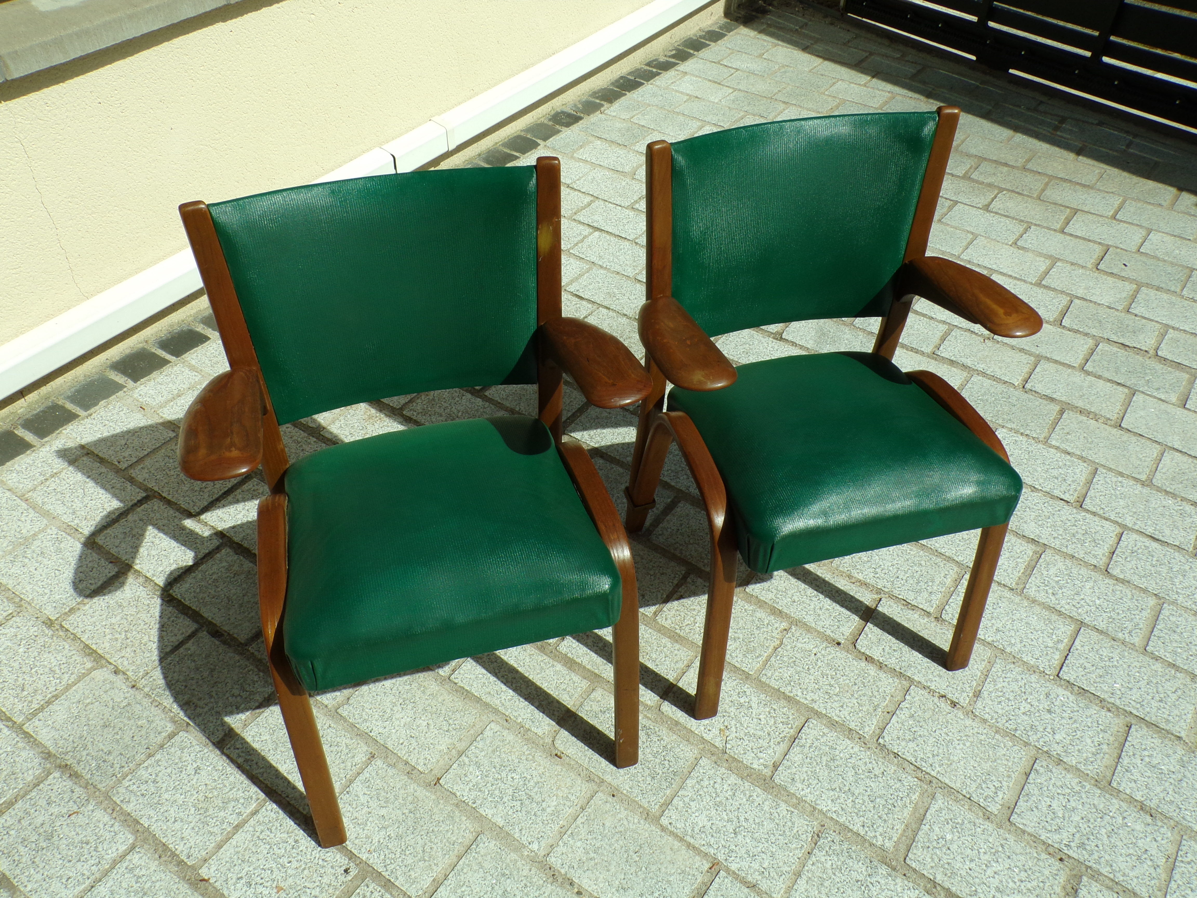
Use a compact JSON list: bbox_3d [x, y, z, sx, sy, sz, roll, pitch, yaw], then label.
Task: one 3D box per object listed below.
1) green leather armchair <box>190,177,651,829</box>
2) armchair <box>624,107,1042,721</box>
[{"bbox_3d":[-0.227,0.091,1.375,0.613,0.798,0.513,-11,45,-13],"label":"green leather armchair"},{"bbox_3d":[0.372,-0.041,1.534,0.602,0.798,0.513,-8,45,-11],"label":"armchair"}]

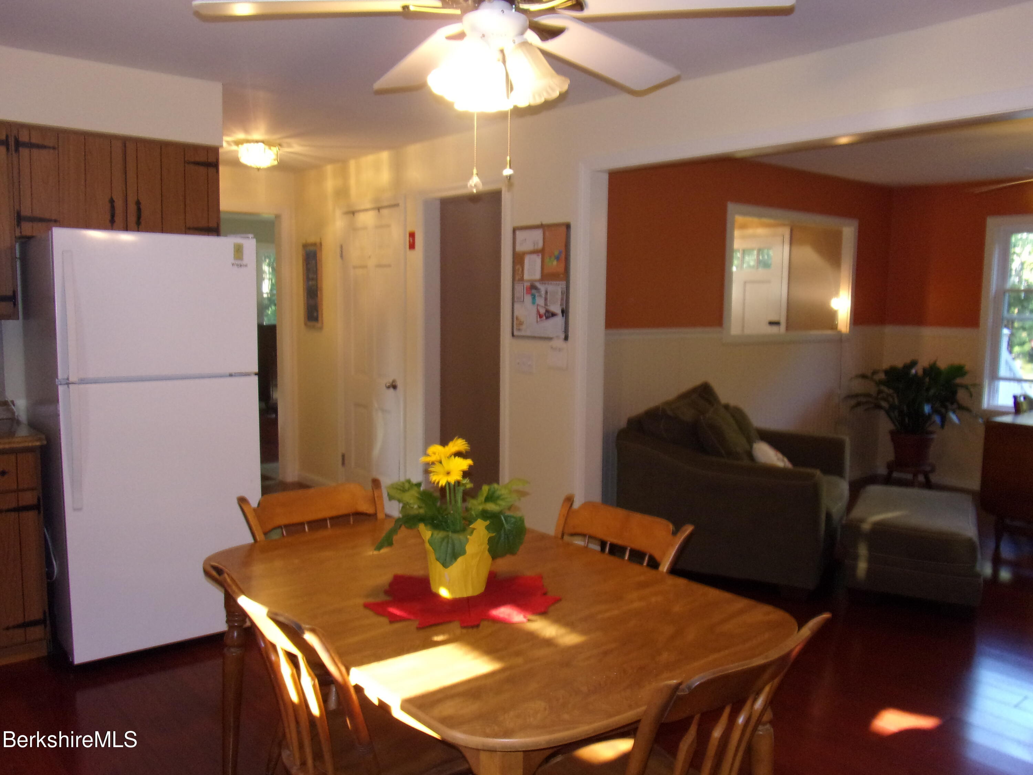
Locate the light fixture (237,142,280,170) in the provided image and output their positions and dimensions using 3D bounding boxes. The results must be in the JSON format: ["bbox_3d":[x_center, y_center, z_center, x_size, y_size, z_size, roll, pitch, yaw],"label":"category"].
[{"bbox_3d":[-1.607,-1.440,5.211,0.270,0.140,0.270,1,6,0],"label":"light fixture"}]

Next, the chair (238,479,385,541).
[{"bbox_3d":[-0.527,0.767,2.552,0.460,0.860,0.520,-4,8,-34],"label":"chair"}]

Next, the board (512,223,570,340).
[{"bbox_3d":[0.119,-0.542,4.281,0.020,0.580,0.440,-5,8,-40],"label":"board"}]

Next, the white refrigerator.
[{"bbox_3d":[-1.617,0.213,3.616,0.755,1.700,0.740,-5,8,-40],"label":"white refrigerator"}]

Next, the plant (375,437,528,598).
[{"bbox_3d":[-0.140,0.313,2.075,0.380,0.390,0.360,1,6,0],"label":"plant"}]

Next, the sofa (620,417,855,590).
[{"bbox_3d":[1.224,0.554,4.694,1.010,0.850,1.140,4,7,25],"label":"sofa"}]

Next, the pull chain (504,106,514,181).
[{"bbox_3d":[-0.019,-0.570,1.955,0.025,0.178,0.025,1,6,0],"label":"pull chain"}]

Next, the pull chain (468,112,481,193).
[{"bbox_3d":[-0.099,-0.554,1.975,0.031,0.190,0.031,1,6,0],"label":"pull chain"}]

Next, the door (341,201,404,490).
[{"bbox_3d":[-0.993,-0.174,5.668,0.050,2.030,0.745,-5,8,-40],"label":"door"}]

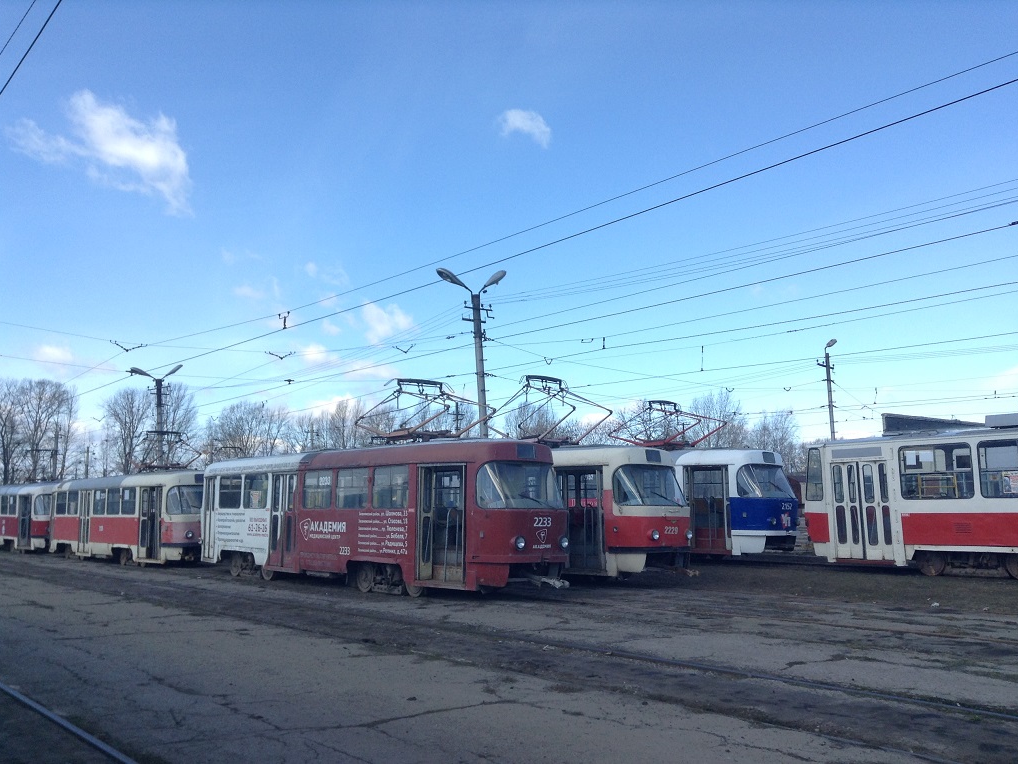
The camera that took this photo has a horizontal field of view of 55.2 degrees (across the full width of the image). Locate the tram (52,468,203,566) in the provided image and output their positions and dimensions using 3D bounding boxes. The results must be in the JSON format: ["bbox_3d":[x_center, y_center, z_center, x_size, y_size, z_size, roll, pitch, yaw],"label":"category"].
[{"bbox_3d":[-13.410,4.808,34.448,2.500,3.100,14.100,4,-9,-40],"label":"tram"}]

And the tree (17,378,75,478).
[{"bbox_3d":[-45.228,6.693,94.959,5.600,14.170,5.200,-1,-7,0],"label":"tree"}]

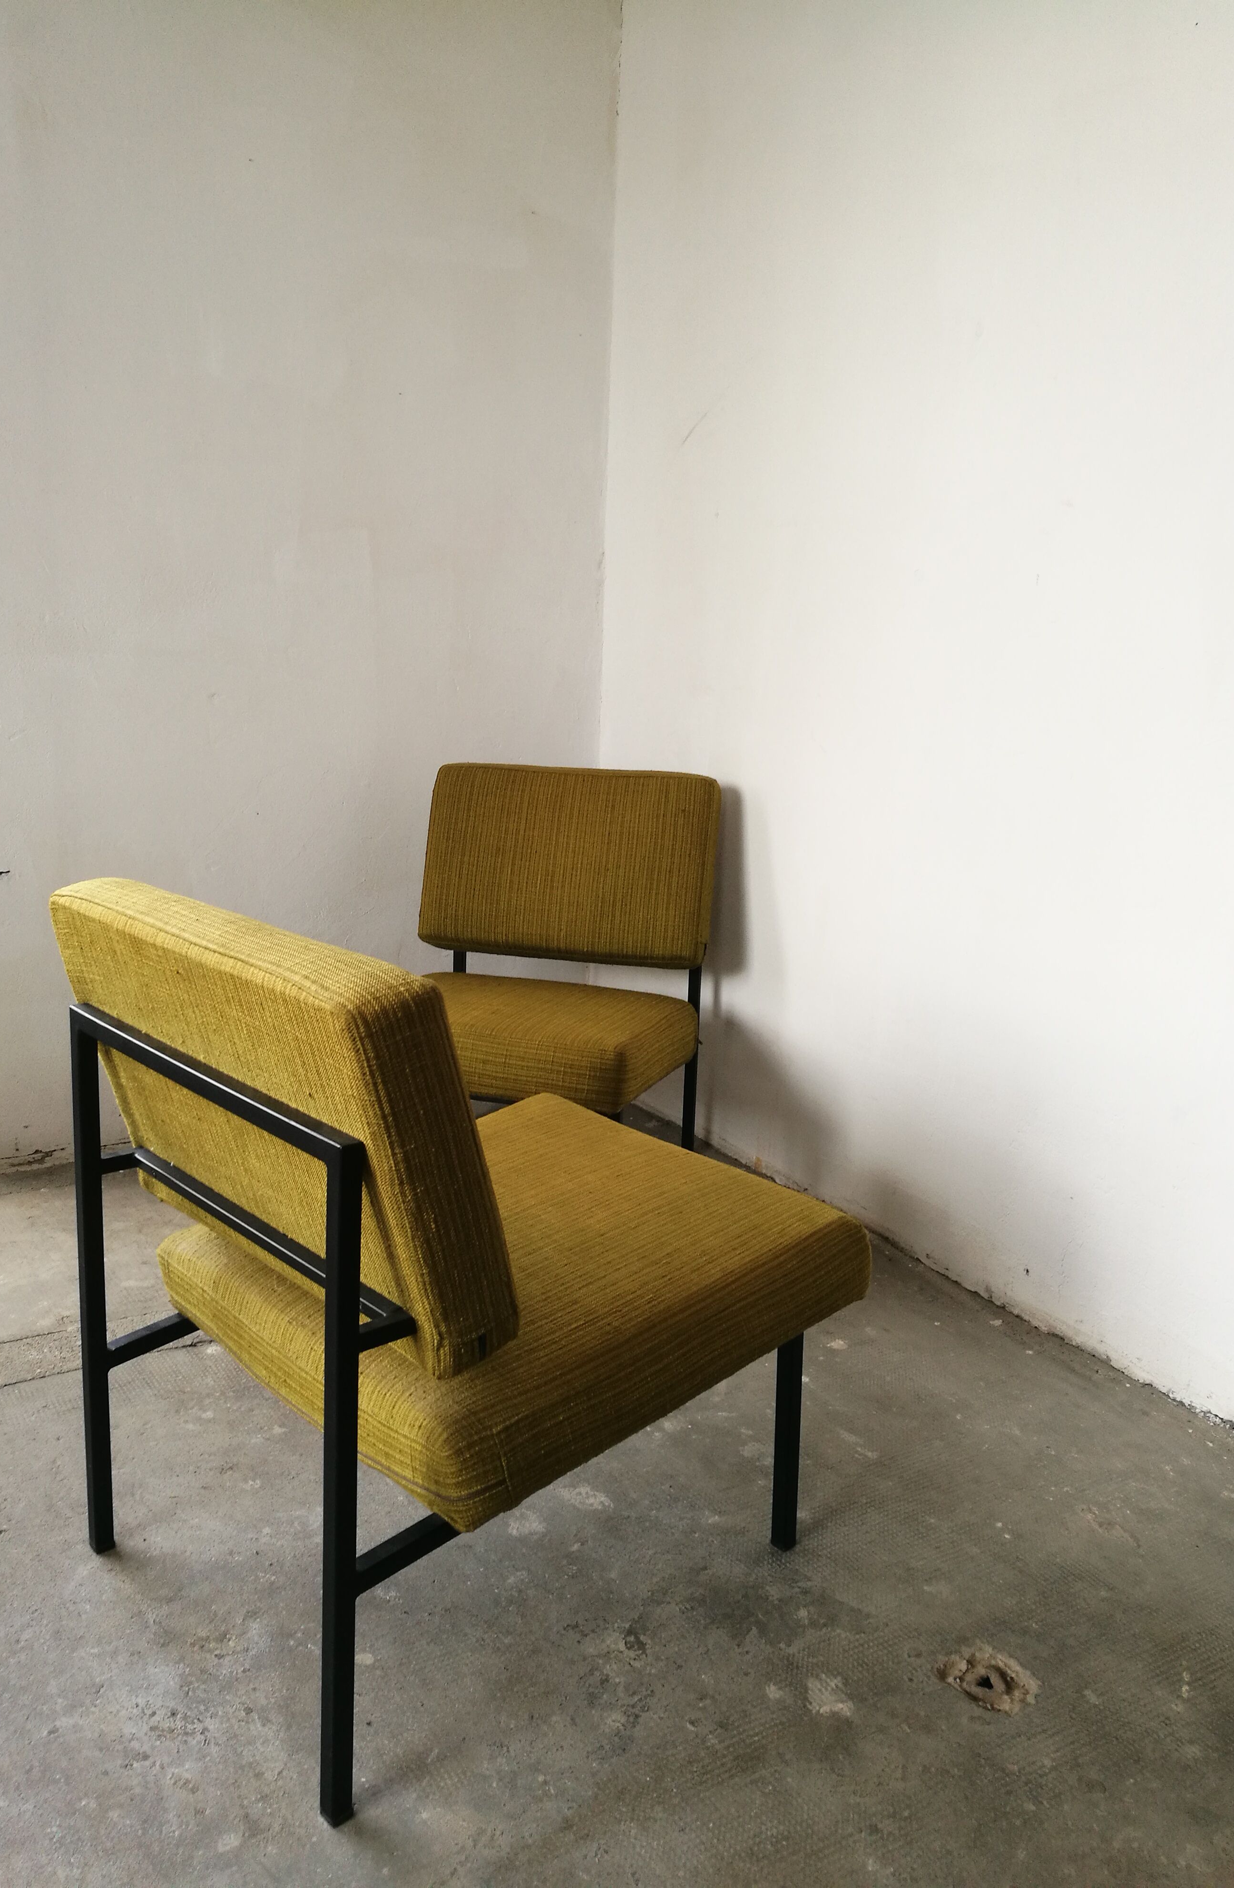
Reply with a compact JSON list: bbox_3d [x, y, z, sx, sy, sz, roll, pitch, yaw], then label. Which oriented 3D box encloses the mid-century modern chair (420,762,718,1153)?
[{"bbox_3d":[-0.171,0.101,2.659,0.566,0.765,0.694,6,13,14],"label":"mid-century modern chair"}]

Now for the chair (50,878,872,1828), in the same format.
[{"bbox_3d":[-0.159,0.326,1.648,0.694,0.765,0.566,-9,17,-42],"label":"chair"}]

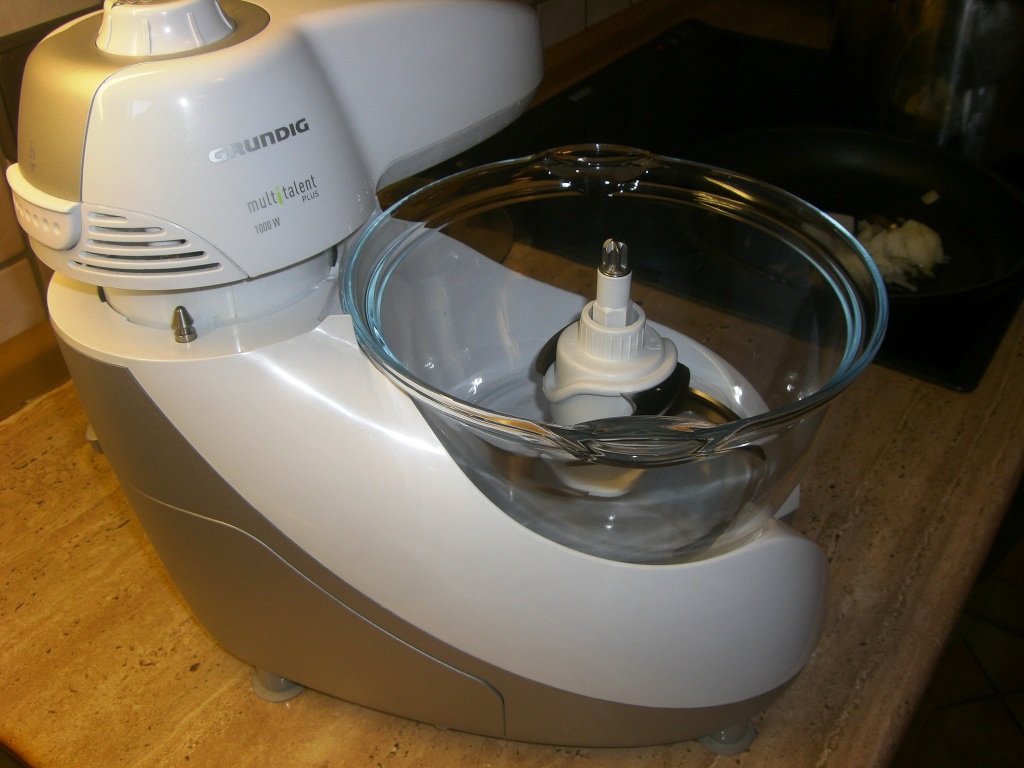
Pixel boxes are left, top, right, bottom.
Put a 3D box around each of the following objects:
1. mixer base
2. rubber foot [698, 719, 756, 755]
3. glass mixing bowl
[{"bbox_3d":[-0.034,0.019,0.592,0.394,0.163,0.279,4,37,6],"label":"mixer base"},{"bbox_3d":[0.105,0.165,0.539,0.028,0.016,0.028,4,37,6],"label":"rubber foot"},{"bbox_3d":[0.048,0.004,0.567,0.250,0.144,0.272,0,37,0],"label":"glass mixing bowl"}]

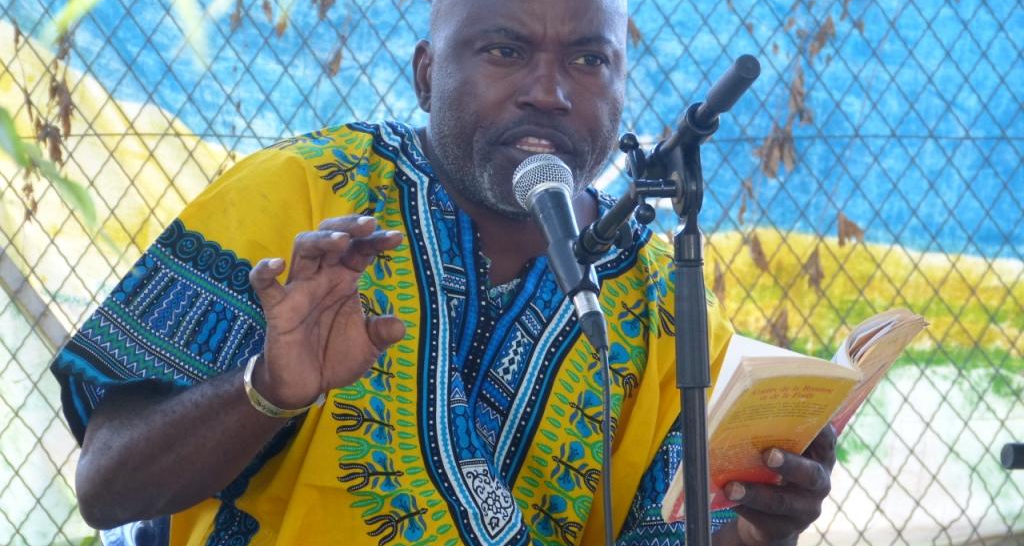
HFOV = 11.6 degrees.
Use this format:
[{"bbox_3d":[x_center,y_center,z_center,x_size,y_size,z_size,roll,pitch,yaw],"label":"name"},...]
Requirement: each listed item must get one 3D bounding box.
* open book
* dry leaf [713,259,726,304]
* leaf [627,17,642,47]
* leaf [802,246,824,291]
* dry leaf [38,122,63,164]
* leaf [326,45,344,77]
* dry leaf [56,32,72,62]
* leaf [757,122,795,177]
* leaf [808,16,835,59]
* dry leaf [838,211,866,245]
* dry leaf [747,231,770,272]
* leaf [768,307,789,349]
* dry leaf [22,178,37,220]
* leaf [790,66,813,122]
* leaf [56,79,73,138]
[{"bbox_3d":[0.229,0.115,4.100,0.200,0.055,0.172,-18,-23,-41],"label":"open book"},{"bbox_3d":[0.296,0.012,7.186,0.020,0.063,0.016,-1,0,-14],"label":"dry leaf"},{"bbox_3d":[0.174,-0.342,7.151,0.023,0.043,0.018,-1,0,-14],"label":"leaf"},{"bbox_3d":[0.433,-0.006,7.225,0.032,0.066,0.024,-1,0,-14],"label":"leaf"},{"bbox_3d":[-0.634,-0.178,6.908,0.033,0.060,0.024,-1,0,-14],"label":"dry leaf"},{"bbox_3d":[-0.261,-0.313,7.445,0.027,0.047,0.016,0,1,16],"label":"leaf"},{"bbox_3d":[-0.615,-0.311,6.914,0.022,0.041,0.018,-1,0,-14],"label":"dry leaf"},{"bbox_3d":[0.399,-0.187,7.611,0.058,0.085,0.035,0,1,16],"label":"leaf"},{"bbox_3d":[0.469,-0.357,7.628,0.039,0.067,0.024,0,1,16],"label":"leaf"},{"bbox_3d":[0.489,-0.064,7.241,0.037,0.049,0.024,-1,0,-14],"label":"dry leaf"},{"bbox_3d":[0.373,-0.033,7.604,0.036,0.060,0.022,0,1,16],"label":"dry leaf"},{"bbox_3d":[0.403,0.083,7.612,0.030,0.060,0.018,0,1,16],"label":"leaf"},{"bbox_3d":[-0.703,-0.106,7.330,0.020,0.061,0.012,0,1,16],"label":"dry leaf"},{"bbox_3d":[0.414,-0.256,7.220,0.035,0.083,0.024,-1,0,-14],"label":"leaf"},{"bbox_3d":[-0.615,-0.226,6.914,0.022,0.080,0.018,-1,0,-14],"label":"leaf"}]

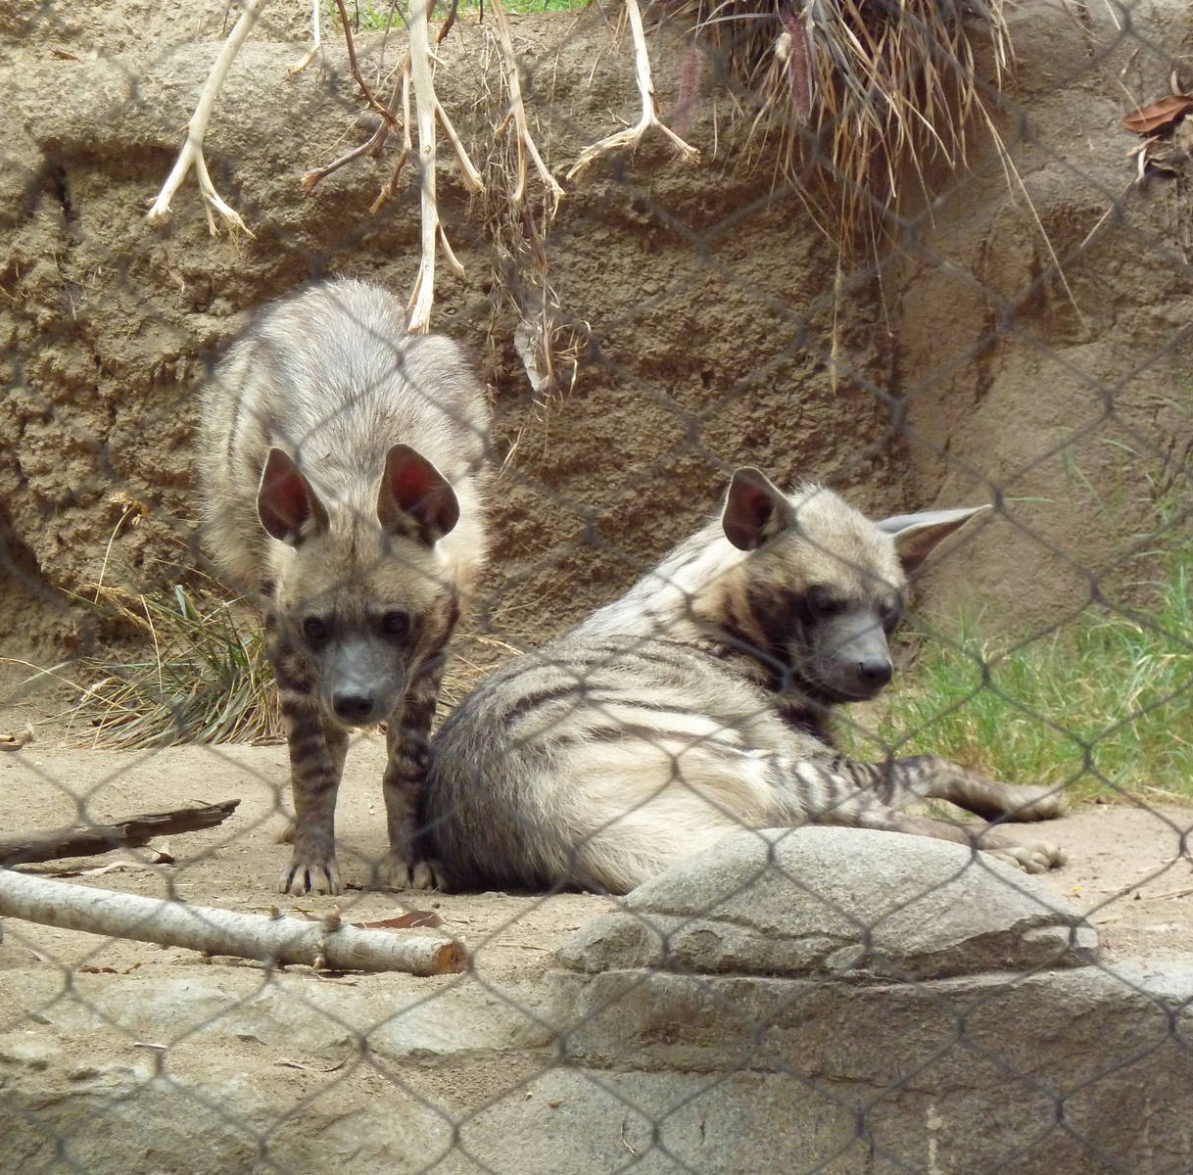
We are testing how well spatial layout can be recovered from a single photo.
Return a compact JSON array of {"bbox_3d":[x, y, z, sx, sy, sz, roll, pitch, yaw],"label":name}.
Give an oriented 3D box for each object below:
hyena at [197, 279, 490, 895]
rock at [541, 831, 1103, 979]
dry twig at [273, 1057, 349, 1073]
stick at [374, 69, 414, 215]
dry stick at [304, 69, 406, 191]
[{"bbox_3d":[-0.305,-0.010,8.396,0.345,0.690,0.950,0,5,-3],"label":"hyena"},{"bbox_3d":[0.248,0.337,7.786,0.575,0.150,0.370,0,5,0],"label":"rock"},{"bbox_3d":[-0.265,0.444,6.650,0.069,0.011,0.030,0,4,0],"label":"dry twig"},{"bbox_3d":[-0.277,-0.612,9.800,0.055,0.200,0.050,0,5,0],"label":"stick"},{"bbox_3d":[-0.331,-0.627,9.800,0.141,0.165,0.060,0,5,0],"label":"dry stick"}]

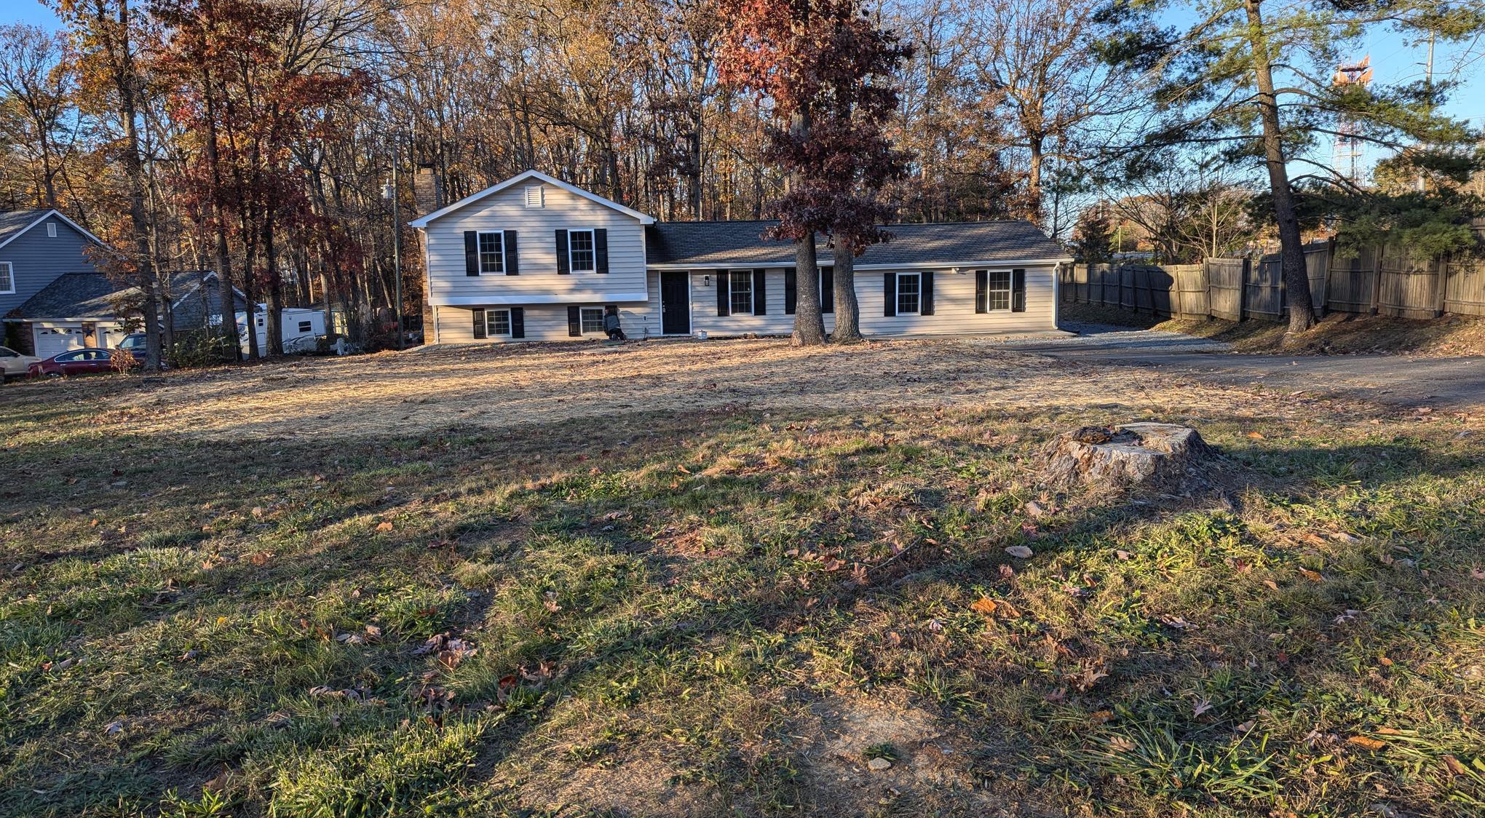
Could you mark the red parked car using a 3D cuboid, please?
[{"bbox_3d":[-22.935,-1.454,37.249,4.880,1.460,1.850,-2,7,-3],"label":"red parked car"}]

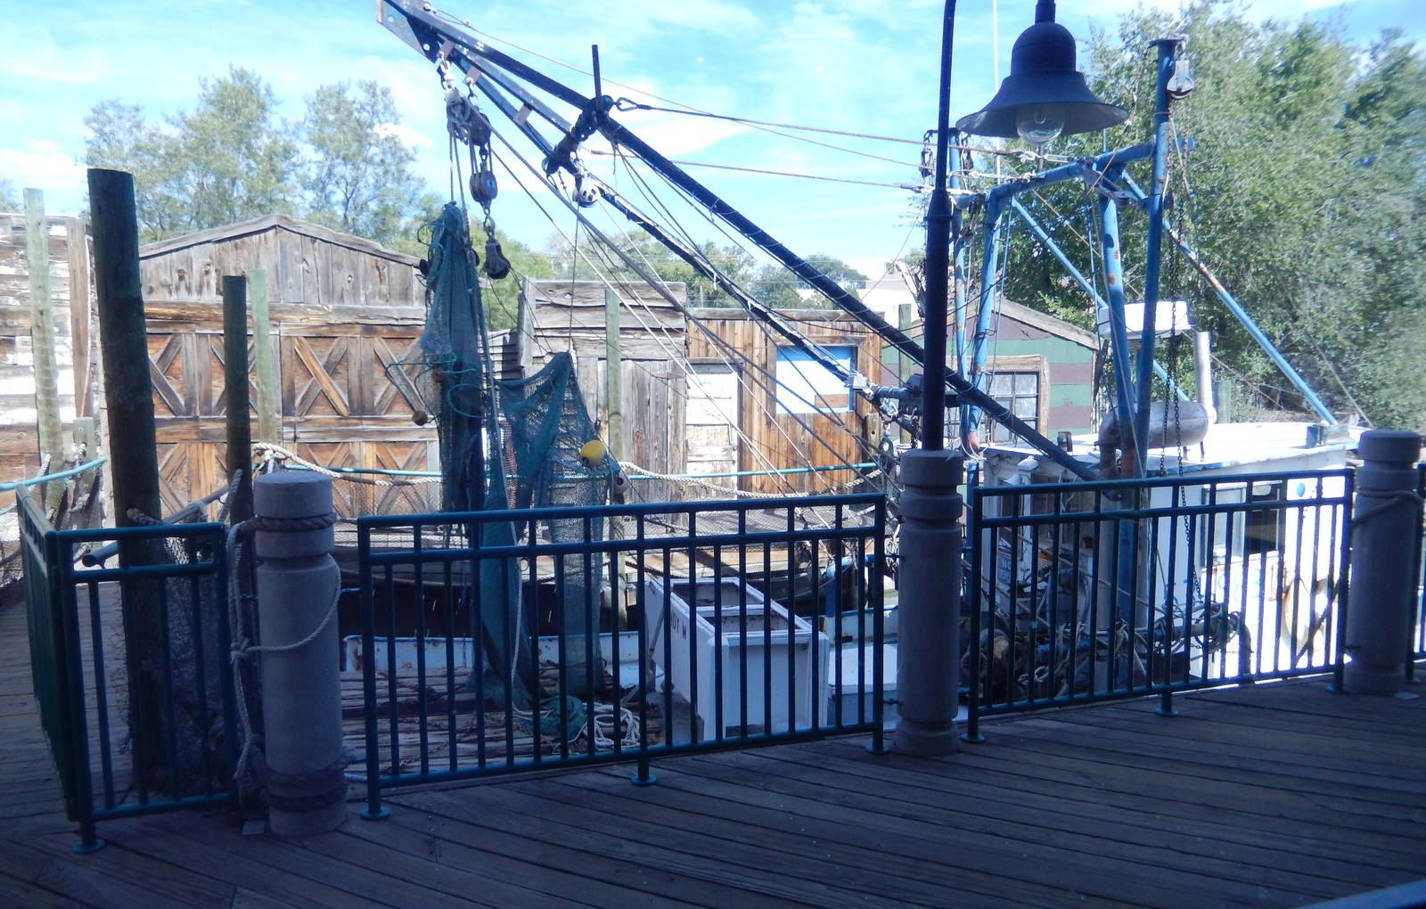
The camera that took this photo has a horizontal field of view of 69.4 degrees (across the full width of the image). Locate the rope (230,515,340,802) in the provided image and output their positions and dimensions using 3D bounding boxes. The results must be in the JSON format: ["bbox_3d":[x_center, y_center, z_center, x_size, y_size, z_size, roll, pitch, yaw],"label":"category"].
[{"bbox_3d":[-1.525,0.756,3.681,0.370,1.036,0.310,-3,7,-23],"label":"rope"}]

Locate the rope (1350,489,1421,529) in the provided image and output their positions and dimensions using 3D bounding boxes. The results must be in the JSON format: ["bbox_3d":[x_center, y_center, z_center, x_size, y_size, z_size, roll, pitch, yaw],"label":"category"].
[{"bbox_3d":[3.342,0.265,5.107,0.290,0.173,0.300,4,7,33],"label":"rope"}]

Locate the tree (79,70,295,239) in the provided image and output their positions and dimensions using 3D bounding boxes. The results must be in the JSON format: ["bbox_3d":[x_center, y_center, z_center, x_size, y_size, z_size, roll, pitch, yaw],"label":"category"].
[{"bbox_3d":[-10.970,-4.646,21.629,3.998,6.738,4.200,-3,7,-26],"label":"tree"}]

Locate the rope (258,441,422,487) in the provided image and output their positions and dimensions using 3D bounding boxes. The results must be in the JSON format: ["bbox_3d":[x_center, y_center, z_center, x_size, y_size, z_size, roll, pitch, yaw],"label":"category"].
[{"bbox_3d":[-3.367,0.091,9.262,1.421,0.414,0.200,-2,6,-18],"label":"rope"}]

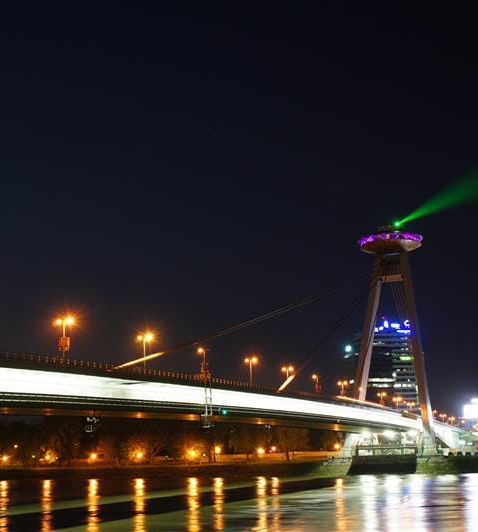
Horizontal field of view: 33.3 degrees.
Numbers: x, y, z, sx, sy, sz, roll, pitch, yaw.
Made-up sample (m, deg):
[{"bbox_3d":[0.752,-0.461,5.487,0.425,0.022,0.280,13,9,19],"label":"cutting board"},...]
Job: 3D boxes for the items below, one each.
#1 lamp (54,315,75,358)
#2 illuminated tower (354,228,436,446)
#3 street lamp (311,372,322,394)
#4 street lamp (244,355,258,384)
[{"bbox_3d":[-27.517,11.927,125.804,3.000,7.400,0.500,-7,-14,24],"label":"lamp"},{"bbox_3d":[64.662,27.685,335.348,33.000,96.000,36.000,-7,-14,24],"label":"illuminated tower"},{"bbox_3d":[23.202,35.367,235.335,2.800,7.100,0.500,-7,-14,24],"label":"street lamp"},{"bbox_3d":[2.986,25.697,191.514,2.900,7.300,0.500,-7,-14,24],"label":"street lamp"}]

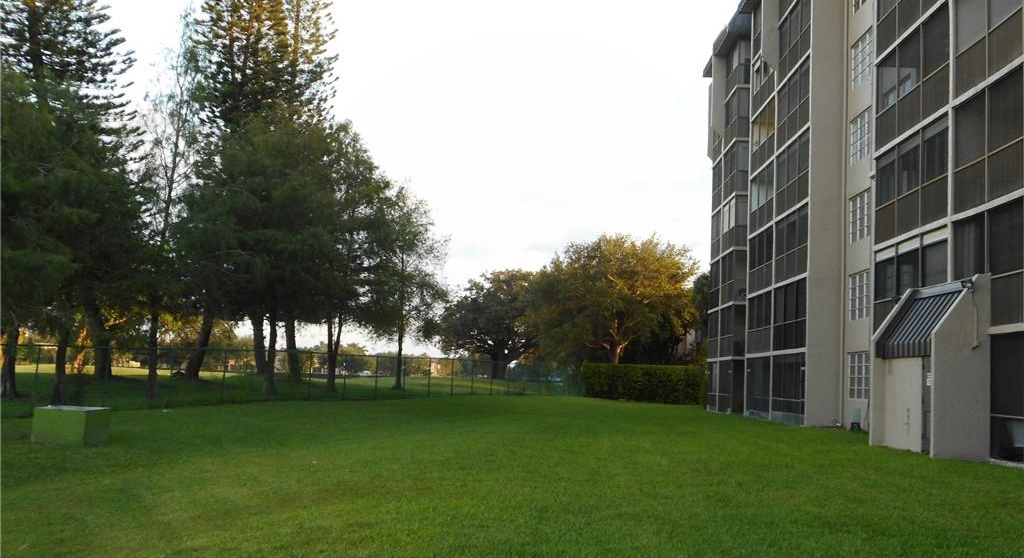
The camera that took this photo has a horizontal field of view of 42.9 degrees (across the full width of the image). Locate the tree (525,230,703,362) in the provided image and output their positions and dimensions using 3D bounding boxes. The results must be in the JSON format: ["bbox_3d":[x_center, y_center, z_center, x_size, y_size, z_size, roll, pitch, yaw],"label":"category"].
[{"bbox_3d":[7.486,2.729,96.000,12.000,12.100,11.500,2,-4,1],"label":"tree"}]

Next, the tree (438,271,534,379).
[{"bbox_3d":[-1.858,4.287,124.000,10.200,10.300,10.200,2,-4,1],"label":"tree"}]

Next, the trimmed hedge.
[{"bbox_3d":[8.367,6.719,82.500,8.000,2.450,1.500,2,-4,1],"label":"trimmed hedge"}]

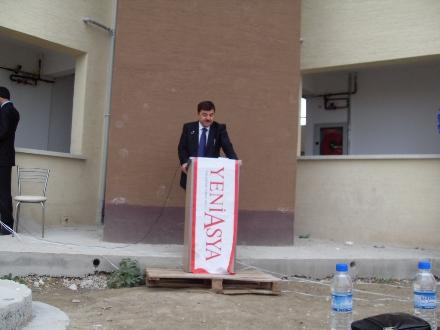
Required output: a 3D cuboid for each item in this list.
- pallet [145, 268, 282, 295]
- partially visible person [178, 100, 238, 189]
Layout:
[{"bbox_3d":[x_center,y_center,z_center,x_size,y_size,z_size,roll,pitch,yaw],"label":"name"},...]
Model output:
[{"bbox_3d":[-0.086,1.024,4.240,1.130,0.135,0.700,3,-4,-10],"label":"pallet"},{"bbox_3d":[-0.129,0.142,4.680,0.590,1.560,0.450,3,-4,-6],"label":"partially visible person"}]

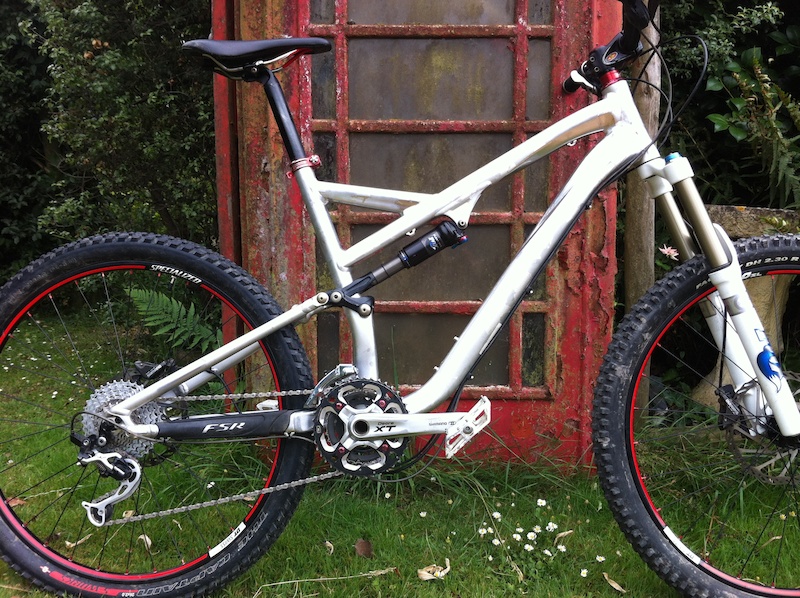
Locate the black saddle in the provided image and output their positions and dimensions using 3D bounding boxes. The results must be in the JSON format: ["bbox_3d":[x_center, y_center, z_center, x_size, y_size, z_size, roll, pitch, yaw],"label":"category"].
[{"bbox_3d":[-0.261,-0.443,1.477,0.268,0.066,0.140,-1,-2,3],"label":"black saddle"}]

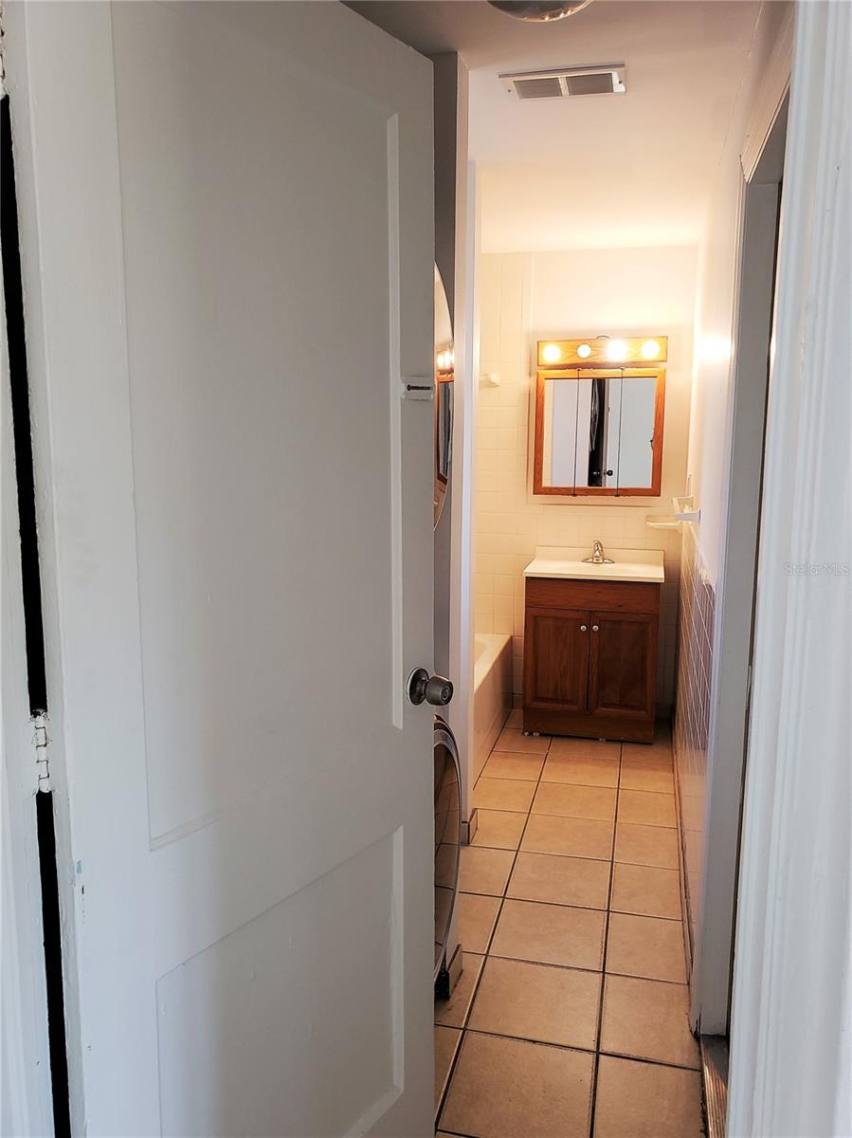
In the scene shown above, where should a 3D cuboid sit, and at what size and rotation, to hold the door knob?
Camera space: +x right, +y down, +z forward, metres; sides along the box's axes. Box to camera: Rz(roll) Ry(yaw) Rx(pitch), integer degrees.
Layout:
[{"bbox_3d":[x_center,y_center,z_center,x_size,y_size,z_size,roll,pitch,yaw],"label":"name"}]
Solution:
[{"bbox_3d":[0.009,0.215,1.521,0.067,0.067,0.067,6,10,34],"label":"door knob"}]

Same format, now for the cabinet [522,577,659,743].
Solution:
[{"bbox_3d":[0.817,0.405,4.198,0.604,0.773,0.425,2,9,14],"label":"cabinet"}]

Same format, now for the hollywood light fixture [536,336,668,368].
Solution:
[{"bbox_3d":[0.851,-1.054,4.134,0.618,0.114,0.139,2,9,14],"label":"hollywood light fixture"}]

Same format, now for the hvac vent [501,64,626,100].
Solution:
[{"bbox_3d":[0.353,-1.239,2.176,0.306,0.019,0.139,2,9,14],"label":"hvac vent"}]

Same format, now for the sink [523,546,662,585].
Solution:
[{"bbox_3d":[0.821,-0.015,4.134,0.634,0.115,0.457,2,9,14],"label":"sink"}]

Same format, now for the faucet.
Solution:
[{"bbox_3d":[0.858,-0.079,4.247,0.161,0.120,0.126,2,9,14],"label":"faucet"}]

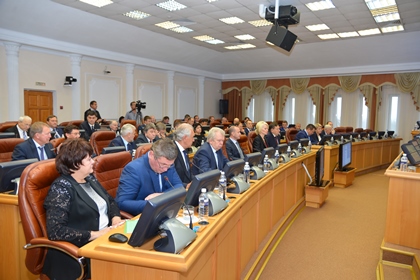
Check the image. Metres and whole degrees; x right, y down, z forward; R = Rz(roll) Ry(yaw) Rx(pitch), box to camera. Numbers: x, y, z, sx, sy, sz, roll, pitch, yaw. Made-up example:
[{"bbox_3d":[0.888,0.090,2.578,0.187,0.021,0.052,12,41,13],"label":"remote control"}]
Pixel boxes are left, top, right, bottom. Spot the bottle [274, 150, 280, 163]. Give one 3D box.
[{"bbox_3d":[0.986,0.259,4.600,0.066,0.220,0.066,5,6,35],"label":"bottle"}]

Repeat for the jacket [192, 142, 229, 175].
[{"bbox_3d":[0.069,0.340,3.489,0.440,0.630,0.520,4,5,29],"label":"jacket"}]

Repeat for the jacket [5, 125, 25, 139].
[{"bbox_3d":[-3.186,0.075,5.200,0.380,0.620,0.500,4,5,32],"label":"jacket"}]

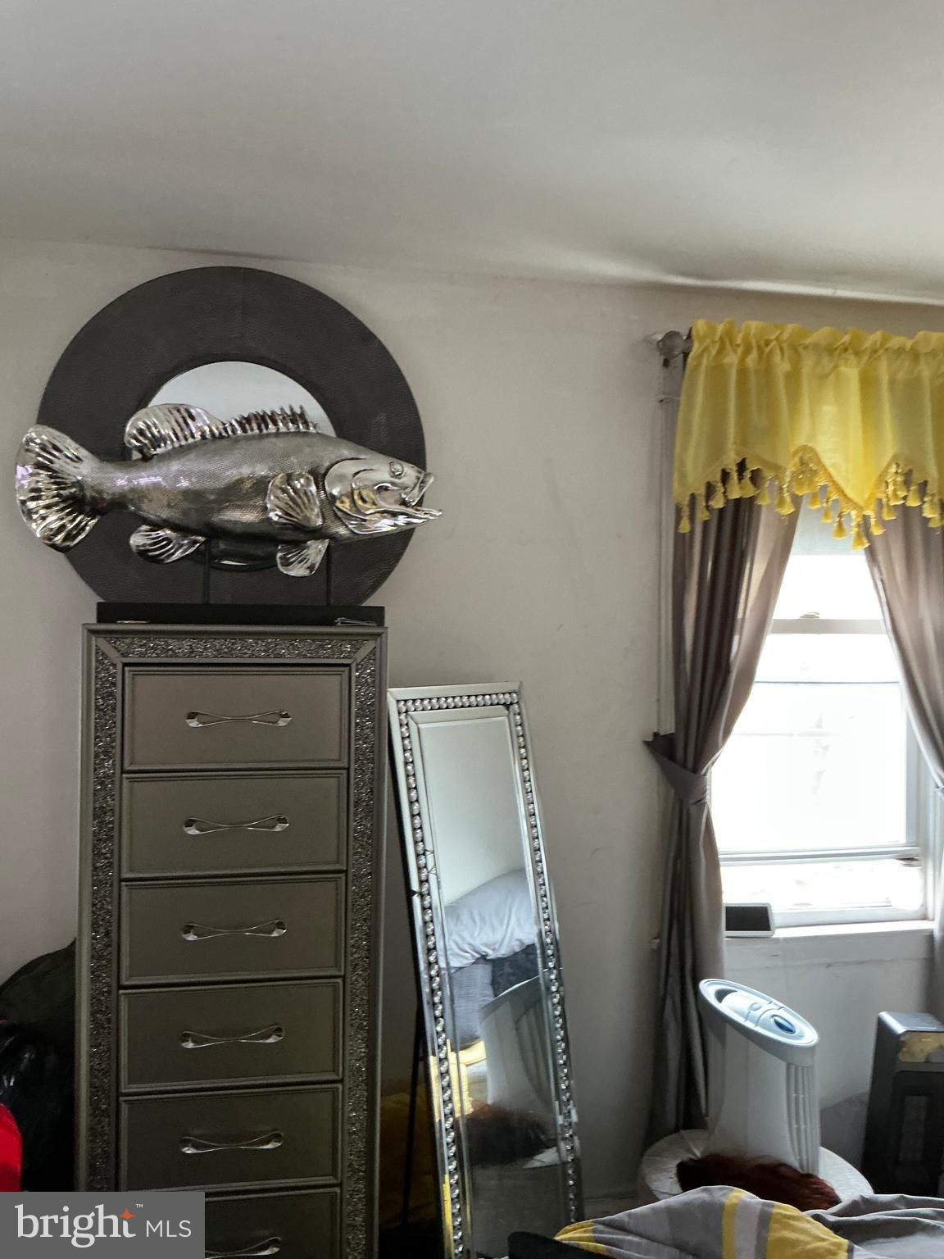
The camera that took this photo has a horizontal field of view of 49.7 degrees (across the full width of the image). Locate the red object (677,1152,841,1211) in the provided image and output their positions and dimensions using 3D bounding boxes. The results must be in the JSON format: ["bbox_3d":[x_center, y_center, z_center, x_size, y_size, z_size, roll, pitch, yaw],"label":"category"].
[{"bbox_3d":[0.530,1.035,1.900,0.290,0.080,0.160,1,0,18],"label":"red object"}]

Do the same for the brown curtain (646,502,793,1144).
[{"bbox_3d":[0.630,0.304,2.558,0.410,2.060,0.150,1,0,-11],"label":"brown curtain"}]

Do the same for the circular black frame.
[{"bbox_3d":[-0.547,-0.402,2.396,0.885,0.885,0.050,1,0,-11],"label":"circular black frame"}]

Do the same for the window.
[{"bbox_3d":[0.920,0.168,2.745,0.707,1.260,0.100,1,0,-11],"label":"window"}]

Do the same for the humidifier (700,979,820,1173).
[{"bbox_3d":[0.590,0.925,2.090,0.140,0.300,0.270,1,0,-30],"label":"humidifier"}]

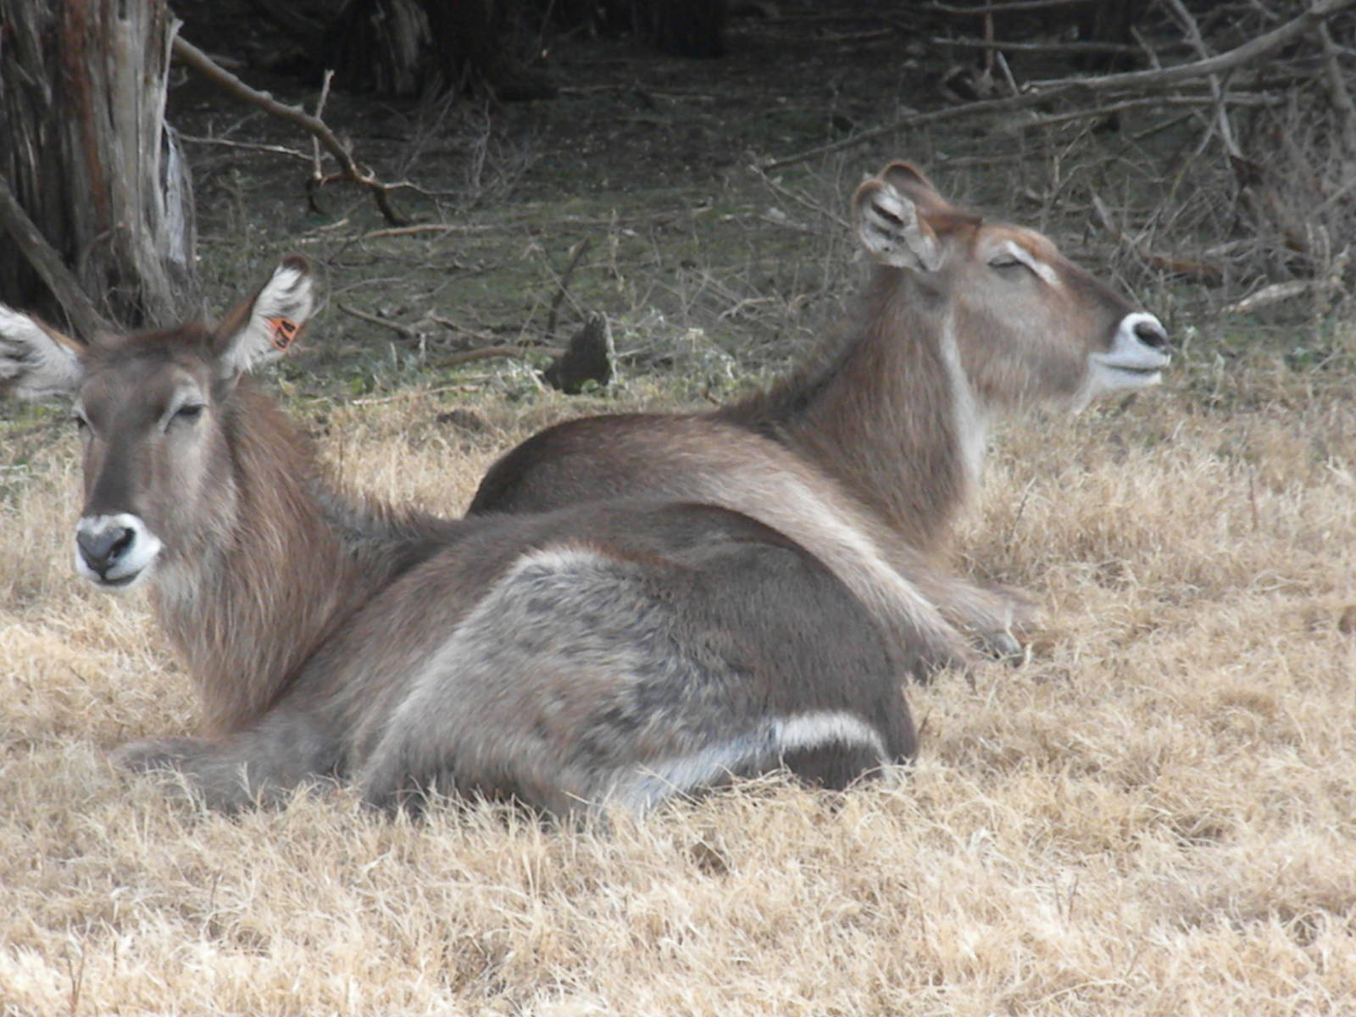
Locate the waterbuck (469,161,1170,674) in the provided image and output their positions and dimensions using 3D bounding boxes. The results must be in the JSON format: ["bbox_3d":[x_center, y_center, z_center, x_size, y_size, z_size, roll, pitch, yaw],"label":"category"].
[{"bbox_3d":[0.207,-0.145,14.550,1.180,0.780,0.580,-6,9,-43],"label":"waterbuck"}]

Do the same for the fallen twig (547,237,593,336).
[{"bbox_3d":[-0.224,-0.460,19.400,0.100,0.210,0.090,0,7,0],"label":"fallen twig"}]

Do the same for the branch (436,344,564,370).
[{"bbox_3d":[-0.362,-0.307,18.900,0.260,0.050,0.100,0,7,0],"label":"branch"}]

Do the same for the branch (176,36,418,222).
[{"bbox_3d":[-0.882,-0.863,21.300,0.550,0.420,0.320,0,7,0],"label":"branch"}]

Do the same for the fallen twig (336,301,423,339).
[{"bbox_3d":[-0.624,-0.393,19.500,0.180,0.075,0.160,0,7,0],"label":"fallen twig"}]

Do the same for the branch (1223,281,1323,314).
[{"bbox_3d":[1.270,-0.451,19.900,0.210,0.070,0.110,0,7,0],"label":"branch"}]

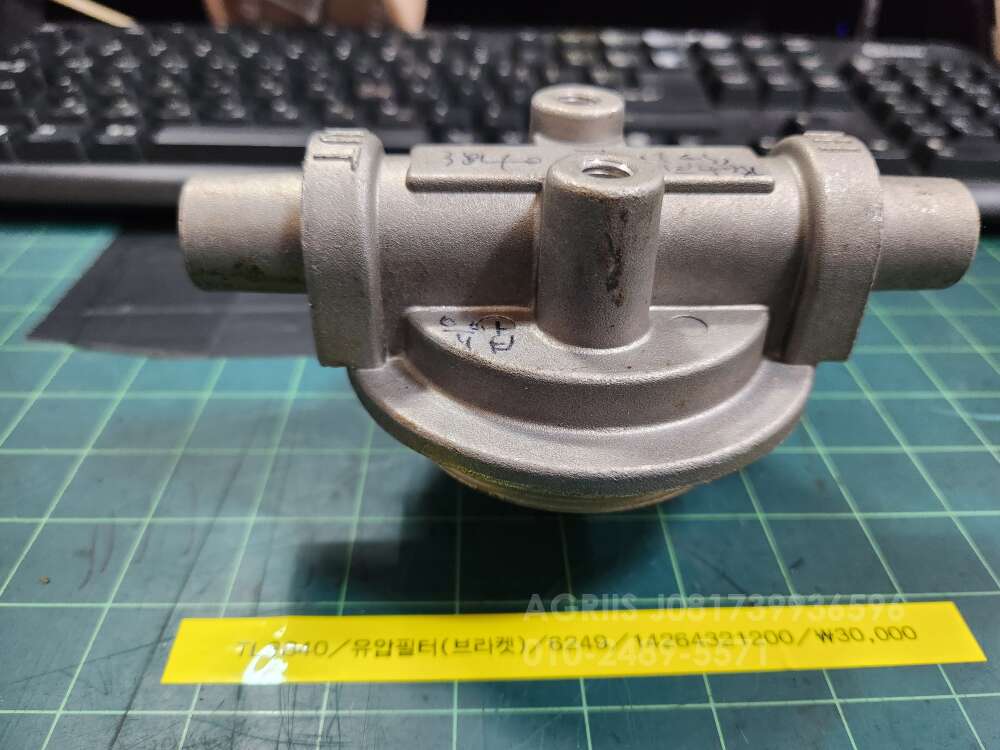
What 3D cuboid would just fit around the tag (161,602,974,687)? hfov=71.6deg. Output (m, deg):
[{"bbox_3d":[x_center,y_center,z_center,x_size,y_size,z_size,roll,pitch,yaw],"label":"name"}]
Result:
[{"bbox_3d":[0.014,0.045,0.118,0.137,0.001,0.012,0,37,-3],"label":"tag"}]

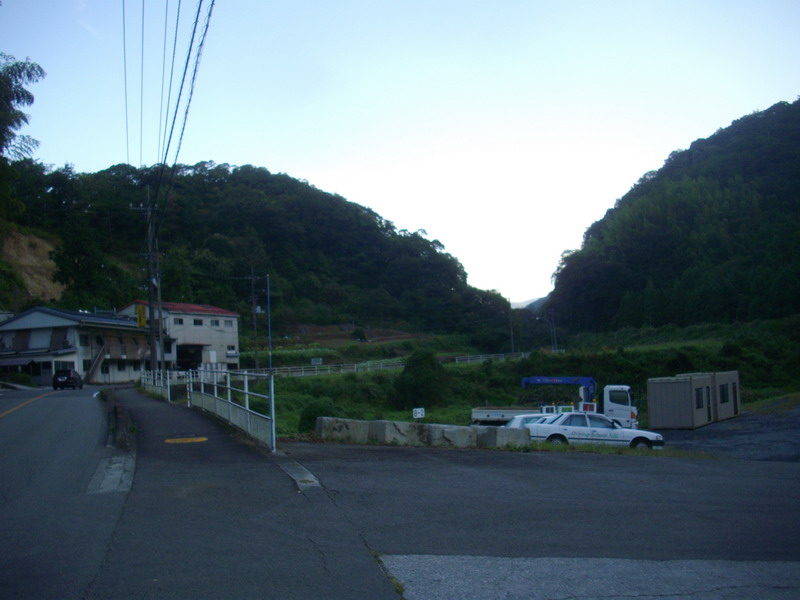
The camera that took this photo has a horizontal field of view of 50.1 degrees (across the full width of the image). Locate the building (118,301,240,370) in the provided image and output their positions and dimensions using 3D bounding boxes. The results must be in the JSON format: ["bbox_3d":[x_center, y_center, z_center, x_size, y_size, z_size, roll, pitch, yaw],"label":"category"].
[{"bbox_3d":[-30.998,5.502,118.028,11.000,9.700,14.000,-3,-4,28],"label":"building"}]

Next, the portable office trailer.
[{"bbox_3d":[16.701,5.429,48.007,2.250,2.600,10.600,-4,-4,33],"label":"portable office trailer"}]

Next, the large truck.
[{"bbox_3d":[7.610,5.303,42.690,8.100,3.000,2.300,-2,-3,10],"label":"large truck"}]

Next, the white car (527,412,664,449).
[{"bbox_3d":[6.796,4.637,30.041,4.680,1.380,1.690,0,-3,3],"label":"white car"}]

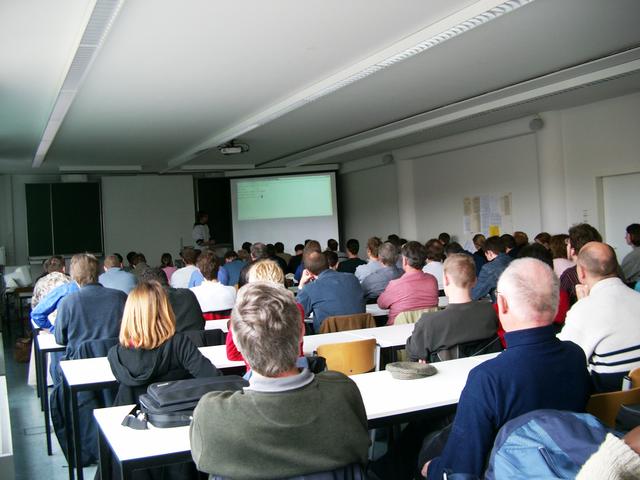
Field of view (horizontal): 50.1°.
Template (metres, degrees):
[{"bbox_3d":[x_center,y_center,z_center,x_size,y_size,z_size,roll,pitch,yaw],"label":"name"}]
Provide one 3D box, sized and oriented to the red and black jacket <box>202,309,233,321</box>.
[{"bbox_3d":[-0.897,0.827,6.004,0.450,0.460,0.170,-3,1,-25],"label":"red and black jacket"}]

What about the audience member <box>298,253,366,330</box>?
[{"bbox_3d":[0.056,0.732,5.509,0.540,1.285,0.800,-3,1,-21],"label":"audience member"}]

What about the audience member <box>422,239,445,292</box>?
[{"bbox_3d":[1.156,0.622,7.275,0.470,1.335,0.780,-3,1,-21],"label":"audience member"}]

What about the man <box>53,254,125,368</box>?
[{"bbox_3d":[-1.566,0.784,4.704,0.480,1.375,0.800,-3,1,-21],"label":"man"}]

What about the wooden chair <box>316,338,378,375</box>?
[{"bbox_3d":[0.089,0.986,4.009,0.420,0.820,0.520,-3,1,-21],"label":"wooden chair"}]

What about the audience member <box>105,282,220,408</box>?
[{"bbox_3d":[-0.771,0.814,3.441,0.560,1.270,0.780,-3,1,-22],"label":"audience member"}]

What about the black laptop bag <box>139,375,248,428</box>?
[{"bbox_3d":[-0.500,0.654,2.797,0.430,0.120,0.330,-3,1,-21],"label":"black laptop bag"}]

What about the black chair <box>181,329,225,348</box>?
[{"bbox_3d":[-0.918,1.031,4.840,0.440,0.810,0.530,-3,1,-21],"label":"black chair"}]

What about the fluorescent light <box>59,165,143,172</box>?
[{"bbox_3d":[-4.264,-1.399,13.422,1.550,0.110,0.180,-3,1,-25],"label":"fluorescent light"}]

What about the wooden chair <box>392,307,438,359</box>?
[{"bbox_3d":[0.697,0.934,5.466,0.450,0.815,0.530,-3,1,-21],"label":"wooden chair"}]

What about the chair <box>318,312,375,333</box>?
[{"bbox_3d":[0.147,0.963,5.274,0.450,0.820,0.530,-3,1,-21],"label":"chair"}]

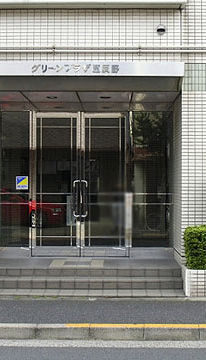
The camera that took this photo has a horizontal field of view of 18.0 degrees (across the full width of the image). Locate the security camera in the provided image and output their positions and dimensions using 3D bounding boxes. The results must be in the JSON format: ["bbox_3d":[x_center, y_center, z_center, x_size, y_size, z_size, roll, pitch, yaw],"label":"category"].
[{"bbox_3d":[0.868,-2.260,9.850,0.140,0.160,0.120,0,-1,1],"label":"security camera"}]

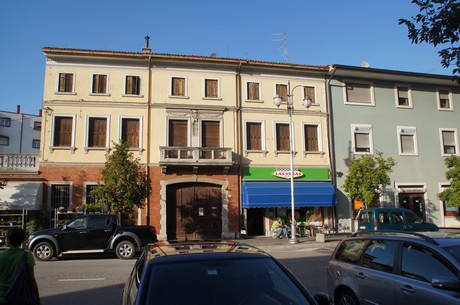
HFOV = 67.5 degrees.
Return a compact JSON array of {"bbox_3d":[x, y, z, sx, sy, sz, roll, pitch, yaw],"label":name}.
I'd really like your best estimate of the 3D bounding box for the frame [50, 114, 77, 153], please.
[{"bbox_3d":[-8.904,-1.055,18.422,1.263,2.031,0.200,1,-9,-10],"label":"frame"}]

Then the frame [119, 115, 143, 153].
[{"bbox_3d":[-5.418,-1.048,18.864,1.267,2.008,0.240,1,-9,-11],"label":"frame"}]

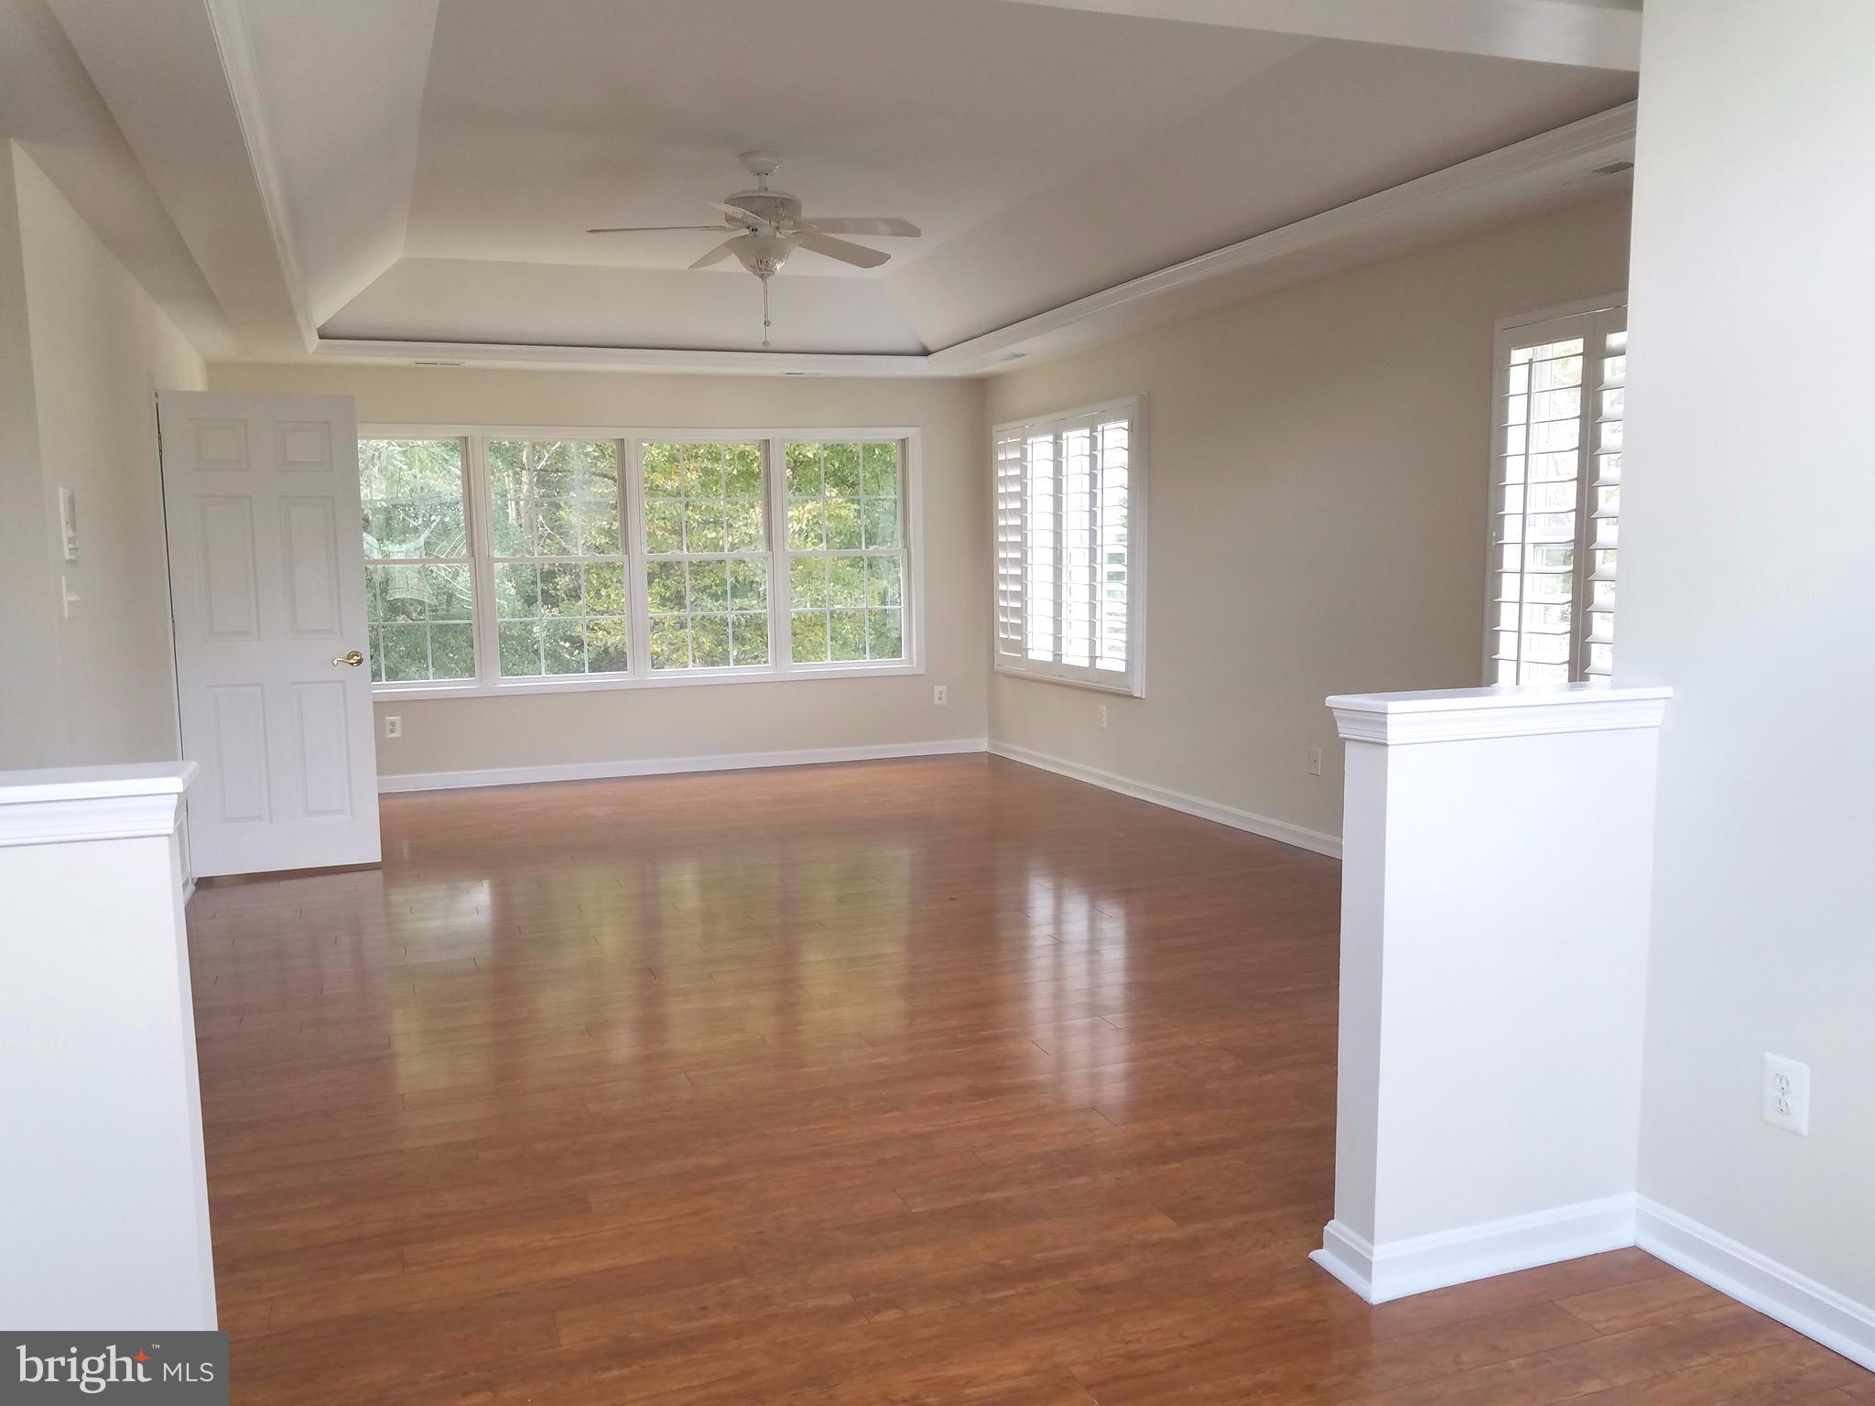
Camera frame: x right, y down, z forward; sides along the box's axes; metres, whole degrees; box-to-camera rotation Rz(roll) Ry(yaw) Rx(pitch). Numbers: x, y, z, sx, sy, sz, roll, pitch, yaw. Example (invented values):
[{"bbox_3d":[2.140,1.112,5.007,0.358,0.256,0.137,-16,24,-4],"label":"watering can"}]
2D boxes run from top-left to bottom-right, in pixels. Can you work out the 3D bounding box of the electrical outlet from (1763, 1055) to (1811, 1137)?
[{"bbox_3d":[1.463,0.674,2.429,0.010,0.122,0.078,-3,7,-22],"label":"electrical outlet"}]

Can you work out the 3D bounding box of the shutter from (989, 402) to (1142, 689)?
[{"bbox_3d":[0.716,-0.899,8.232,0.080,1.585,1.770,-4,7,-24],"label":"shutter"}]

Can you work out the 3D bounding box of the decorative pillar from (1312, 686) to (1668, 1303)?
[{"bbox_3d":[1.046,0.518,2.687,0.645,1.086,0.200,-3,7,-20],"label":"decorative pillar"}]

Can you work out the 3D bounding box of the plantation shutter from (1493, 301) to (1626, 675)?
[{"bbox_3d":[2.398,-0.533,4.499,0.080,1.605,1.710,-3,7,-22],"label":"plantation shutter"}]

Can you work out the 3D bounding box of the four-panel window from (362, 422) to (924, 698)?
[{"bbox_3d":[-1.813,-0.875,8.533,3.671,1.571,0.100,-3,7,-22],"label":"four-panel window"}]

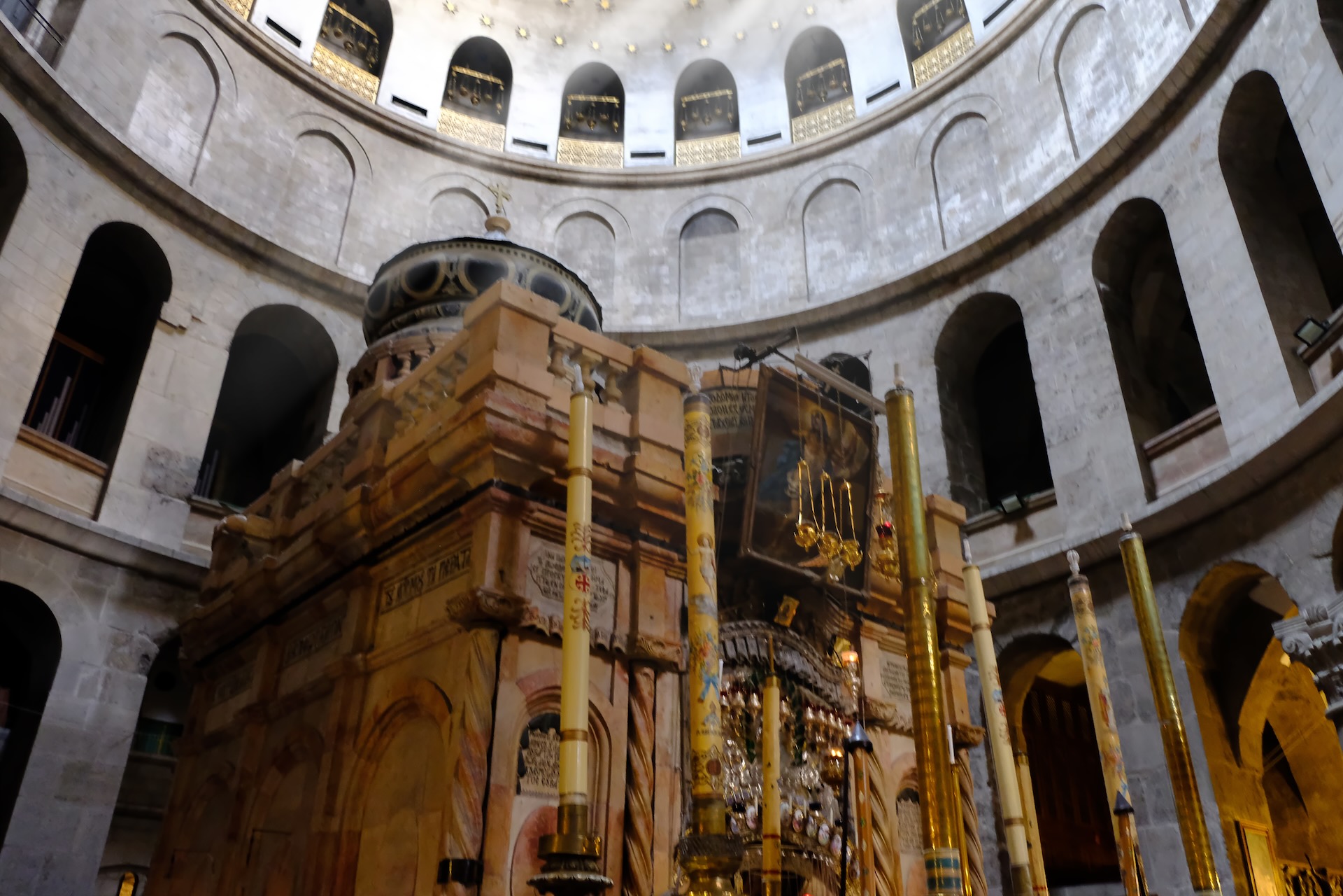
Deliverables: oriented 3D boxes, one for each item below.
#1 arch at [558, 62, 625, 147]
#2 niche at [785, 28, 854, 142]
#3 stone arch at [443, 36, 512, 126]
[{"bbox_3d":[-2.220,-9.537,28.569,1.760,3.245,0.700,4,-28,-5],"label":"arch"},{"bbox_3d":[4.147,-9.781,27.374,1.746,3.941,0.750,-14,-31,26],"label":"niche"},{"bbox_3d":[-5.388,-10.086,27.933,1.746,3.054,0.600,12,-30,-21],"label":"stone arch"}]

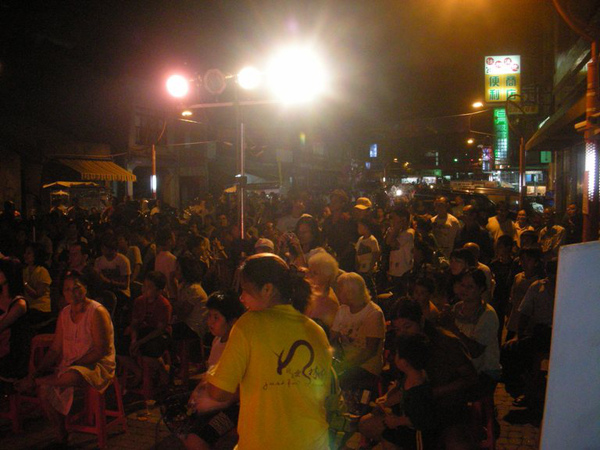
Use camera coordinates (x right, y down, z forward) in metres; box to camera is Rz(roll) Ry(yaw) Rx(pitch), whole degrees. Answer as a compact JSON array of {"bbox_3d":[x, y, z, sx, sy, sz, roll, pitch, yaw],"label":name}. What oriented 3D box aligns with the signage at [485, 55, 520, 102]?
[{"bbox_3d":[7.027,-5.082,20.778,1.250,1.670,0.300,1,3,12],"label":"signage"}]

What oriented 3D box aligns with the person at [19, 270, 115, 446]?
[{"bbox_3d":[-1.675,0.926,4.325,0.740,1.230,0.520,-2,4,-38],"label":"person"}]

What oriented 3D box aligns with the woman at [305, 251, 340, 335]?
[{"bbox_3d":[0.091,0.884,4.470,0.700,1.300,0.480,-2,4,-41],"label":"woman"}]

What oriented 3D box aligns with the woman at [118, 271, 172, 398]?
[{"bbox_3d":[-1.366,0.927,5.325,0.480,1.130,0.680,2,4,40],"label":"woman"}]

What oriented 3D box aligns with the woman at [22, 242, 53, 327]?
[{"bbox_3d":[-2.914,0.812,6.569,0.700,1.240,0.470,-2,4,-41],"label":"woman"}]

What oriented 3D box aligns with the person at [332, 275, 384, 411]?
[{"bbox_3d":[0.305,0.923,4.071,0.720,1.260,0.500,-2,4,-41],"label":"person"}]

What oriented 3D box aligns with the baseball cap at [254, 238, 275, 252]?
[{"bbox_3d":[-0.360,0.200,5.891,0.180,0.150,0.260,2,3,30],"label":"baseball cap"}]

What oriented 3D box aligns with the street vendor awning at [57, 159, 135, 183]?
[{"bbox_3d":[-7.510,-2.042,22.427,1.300,0.800,2.600,2,3,37],"label":"street vendor awning"}]

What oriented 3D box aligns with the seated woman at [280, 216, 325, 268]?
[{"bbox_3d":[0.072,0.708,5.622,0.500,1.540,0.420,1,3,18],"label":"seated woman"}]

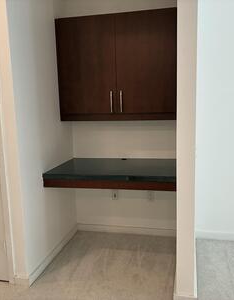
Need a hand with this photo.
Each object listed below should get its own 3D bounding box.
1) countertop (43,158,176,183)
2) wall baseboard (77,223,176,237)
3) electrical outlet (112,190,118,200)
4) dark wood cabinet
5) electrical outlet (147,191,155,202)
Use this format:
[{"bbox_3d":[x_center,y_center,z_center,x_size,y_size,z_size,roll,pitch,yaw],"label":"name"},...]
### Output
[{"bbox_3d":[-0.002,0.180,2.889,1.161,0.049,0.737,0,9,13],"label":"countertop"},{"bbox_3d":[0.106,0.902,3.356,1.161,0.088,0.015,0,9,13],"label":"wall baseboard"},{"bbox_3d":[-0.024,0.507,3.325,0.072,0.117,0.010,0,9,13],"label":"electrical outlet"},{"bbox_3d":[0.022,-0.792,2.963,1.161,0.983,0.281,0,9,13],"label":"dark wood cabinet"},{"bbox_3d":[0.370,0.501,3.230,0.072,0.117,0.010,0,9,13],"label":"electrical outlet"}]

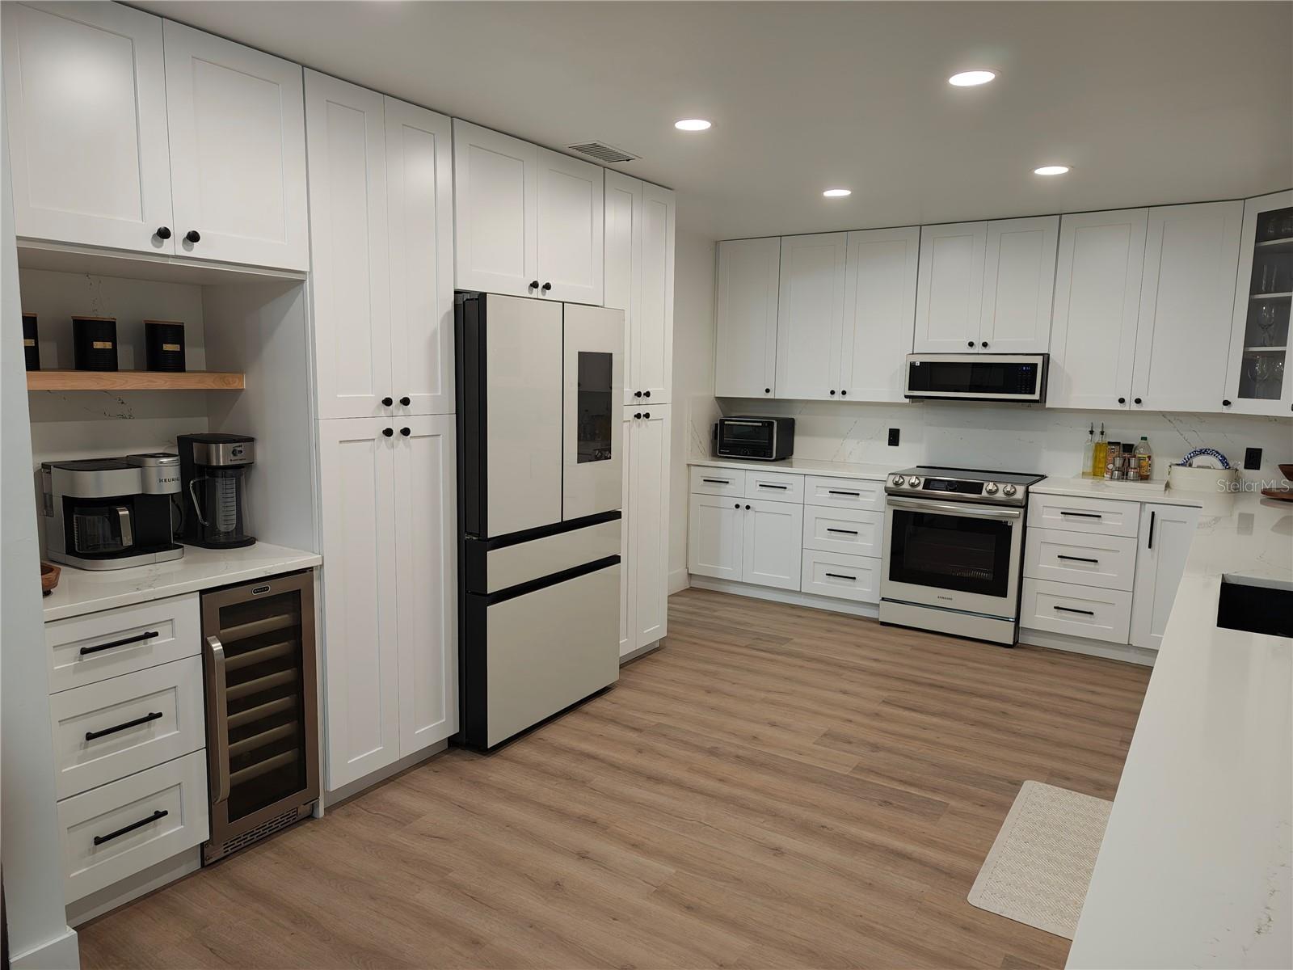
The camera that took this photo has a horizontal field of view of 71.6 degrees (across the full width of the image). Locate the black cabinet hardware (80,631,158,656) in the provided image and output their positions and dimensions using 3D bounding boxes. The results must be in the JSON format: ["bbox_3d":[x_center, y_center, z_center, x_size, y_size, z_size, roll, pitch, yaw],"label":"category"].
[{"bbox_3d":[-1.403,0.417,2.383,0.036,0.014,0.201,6,9,33],"label":"black cabinet hardware"}]

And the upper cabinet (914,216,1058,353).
[{"bbox_3d":[2.054,-1.167,5.361,0.775,0.759,0.340,6,9,33],"label":"upper cabinet"}]

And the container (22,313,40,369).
[{"bbox_3d":[-1.749,-0.395,2.484,0.114,0.160,0.114,6,9,33],"label":"container"}]

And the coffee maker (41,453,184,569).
[{"bbox_3d":[-1.638,0.074,2.750,0.265,0.320,0.312,6,9,33],"label":"coffee maker"}]

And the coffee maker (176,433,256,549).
[{"bbox_3d":[-1.453,0.019,3.019,0.235,0.367,0.172,6,9,33],"label":"coffee maker"}]

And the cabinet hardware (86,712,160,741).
[{"bbox_3d":[-1.401,0.639,2.402,0.036,0.014,0.199,6,9,33],"label":"cabinet hardware"}]

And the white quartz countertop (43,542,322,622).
[{"bbox_3d":[-1.543,0.270,2.721,0.615,0.032,0.883,6,9,33],"label":"white quartz countertop"}]

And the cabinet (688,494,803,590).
[{"bbox_3d":[0.814,0.346,6.202,0.833,0.565,0.600,6,9,33],"label":"cabinet"}]

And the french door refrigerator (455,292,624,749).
[{"bbox_3d":[-0.660,0.116,3.916,0.720,1.774,0.902,6,9,33],"label":"french door refrigerator"}]

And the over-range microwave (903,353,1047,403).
[{"bbox_3d":[2.004,-0.646,5.376,0.760,0.275,0.460,6,9,33],"label":"over-range microwave"}]

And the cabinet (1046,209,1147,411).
[{"bbox_3d":[2.582,-0.977,5.116,0.429,1.075,0.328,6,9,33],"label":"cabinet"}]

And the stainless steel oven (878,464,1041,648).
[{"bbox_3d":[1.945,0.406,5.516,0.780,0.927,0.720,6,9,33],"label":"stainless steel oven"}]

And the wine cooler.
[{"bbox_3d":[-1.400,0.703,2.934,0.595,0.868,0.383,6,9,33],"label":"wine cooler"}]

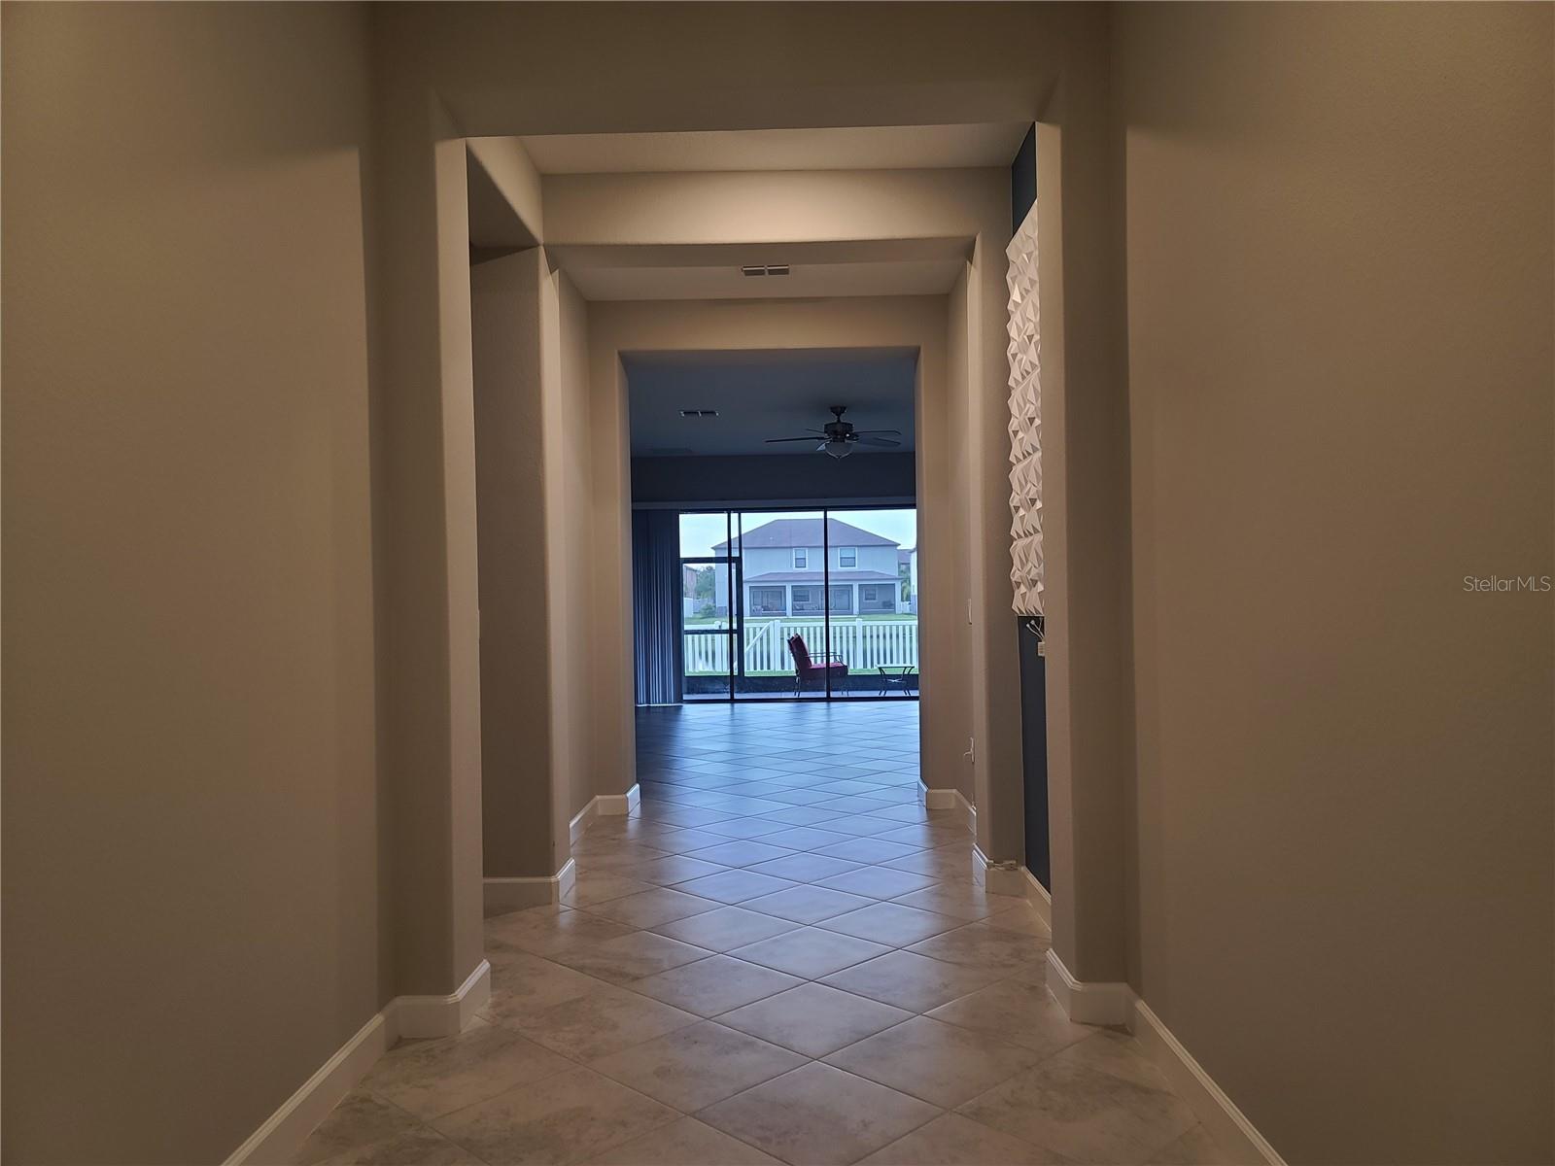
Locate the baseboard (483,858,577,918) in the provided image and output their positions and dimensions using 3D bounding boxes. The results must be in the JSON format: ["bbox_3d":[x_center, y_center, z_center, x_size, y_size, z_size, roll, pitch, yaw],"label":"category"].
[{"bbox_3d":[-1.093,1.305,4.915,0.370,0.118,0.375,-1,-1,1],"label":"baseboard"}]

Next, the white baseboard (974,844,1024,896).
[{"bbox_3d":[0.973,1.259,4.920,0.187,0.118,0.320,-1,-1,1],"label":"white baseboard"}]

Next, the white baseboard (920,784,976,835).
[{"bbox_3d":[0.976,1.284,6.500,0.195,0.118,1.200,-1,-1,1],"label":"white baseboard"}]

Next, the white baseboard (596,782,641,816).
[{"bbox_3d":[-0.974,1.335,6.916,0.201,0.118,0.450,-1,-1,1],"label":"white baseboard"}]

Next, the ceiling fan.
[{"bbox_3d":[0.525,-1.409,10.550,1.310,0.490,1.340,-1,-1,1],"label":"ceiling fan"}]

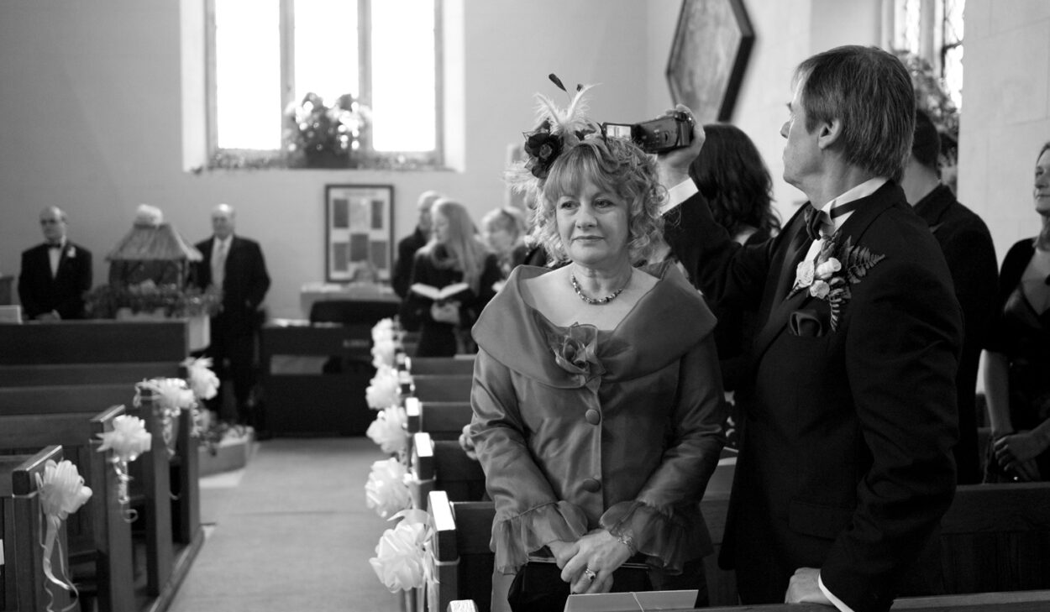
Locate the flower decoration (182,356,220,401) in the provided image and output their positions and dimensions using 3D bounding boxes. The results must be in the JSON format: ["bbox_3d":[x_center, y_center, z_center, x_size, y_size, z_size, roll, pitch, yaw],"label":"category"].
[{"bbox_3d":[-1.562,0.352,5.360,0.145,0.205,0.180,0,3,-8],"label":"flower decoration"}]

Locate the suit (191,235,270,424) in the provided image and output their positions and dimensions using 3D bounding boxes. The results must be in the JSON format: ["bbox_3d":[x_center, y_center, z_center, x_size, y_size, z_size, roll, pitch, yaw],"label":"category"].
[{"bbox_3d":[-2.291,0.179,8.636,0.580,1.452,0.320,0,4,2],"label":"suit"}]

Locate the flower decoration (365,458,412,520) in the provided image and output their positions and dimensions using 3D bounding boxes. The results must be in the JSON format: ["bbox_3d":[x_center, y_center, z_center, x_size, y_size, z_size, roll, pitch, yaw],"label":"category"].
[{"bbox_3d":[-0.421,0.563,3.430,0.150,0.190,0.170,-1,4,-8],"label":"flower decoration"}]

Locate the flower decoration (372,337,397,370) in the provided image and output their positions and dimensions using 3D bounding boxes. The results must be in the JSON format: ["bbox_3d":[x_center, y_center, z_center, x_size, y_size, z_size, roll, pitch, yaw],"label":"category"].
[{"bbox_3d":[-0.783,0.279,6.150,0.135,0.170,0.170,0,3,-8],"label":"flower decoration"}]

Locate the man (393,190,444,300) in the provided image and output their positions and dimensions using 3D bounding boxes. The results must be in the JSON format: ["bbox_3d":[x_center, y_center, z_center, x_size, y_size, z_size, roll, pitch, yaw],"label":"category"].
[{"bbox_3d":[-0.591,0.159,6.984,0.520,1.770,0.360,0,3,-3],"label":"man"}]

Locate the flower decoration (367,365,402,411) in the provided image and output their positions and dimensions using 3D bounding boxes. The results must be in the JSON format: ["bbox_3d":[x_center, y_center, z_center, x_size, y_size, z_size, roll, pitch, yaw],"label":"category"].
[{"bbox_3d":[-0.613,0.358,4.839,0.150,0.200,0.170,-1,4,-8],"label":"flower decoration"}]

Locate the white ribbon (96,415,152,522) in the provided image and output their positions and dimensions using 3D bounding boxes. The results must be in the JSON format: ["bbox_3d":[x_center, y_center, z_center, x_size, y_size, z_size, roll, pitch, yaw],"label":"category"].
[{"bbox_3d":[-1.445,0.584,4.003,0.200,0.380,0.170,-1,4,-8],"label":"white ribbon"}]

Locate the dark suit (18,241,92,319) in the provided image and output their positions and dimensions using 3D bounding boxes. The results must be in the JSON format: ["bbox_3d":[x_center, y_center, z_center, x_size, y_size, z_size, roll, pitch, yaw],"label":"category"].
[{"bbox_3d":[-3.642,-0.150,8.612,0.540,0.760,0.320,-1,4,-11],"label":"dark suit"}]

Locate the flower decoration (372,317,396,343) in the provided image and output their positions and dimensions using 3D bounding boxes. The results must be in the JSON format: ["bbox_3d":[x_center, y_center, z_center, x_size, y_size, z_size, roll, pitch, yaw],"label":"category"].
[{"bbox_3d":[-0.945,0.168,7.400,0.140,0.165,0.170,0,3,-8],"label":"flower decoration"}]

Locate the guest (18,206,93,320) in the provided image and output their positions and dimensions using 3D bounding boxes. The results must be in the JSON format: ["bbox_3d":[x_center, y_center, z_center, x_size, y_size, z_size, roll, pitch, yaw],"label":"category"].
[{"bbox_3d":[-3.640,0.078,8.629,0.540,1.702,0.340,-1,4,-11],"label":"guest"}]

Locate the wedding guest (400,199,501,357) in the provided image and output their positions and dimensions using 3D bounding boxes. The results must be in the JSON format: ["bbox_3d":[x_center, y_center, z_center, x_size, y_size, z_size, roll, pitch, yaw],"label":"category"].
[{"bbox_3d":[-0.405,0.261,5.957,0.520,1.669,0.420,0,3,3],"label":"wedding guest"}]

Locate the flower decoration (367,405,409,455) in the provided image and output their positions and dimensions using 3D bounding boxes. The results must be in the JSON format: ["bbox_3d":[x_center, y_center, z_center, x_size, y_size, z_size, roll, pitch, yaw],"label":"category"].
[{"bbox_3d":[-0.506,0.458,4.095,0.150,0.185,0.170,-1,4,-8],"label":"flower decoration"}]

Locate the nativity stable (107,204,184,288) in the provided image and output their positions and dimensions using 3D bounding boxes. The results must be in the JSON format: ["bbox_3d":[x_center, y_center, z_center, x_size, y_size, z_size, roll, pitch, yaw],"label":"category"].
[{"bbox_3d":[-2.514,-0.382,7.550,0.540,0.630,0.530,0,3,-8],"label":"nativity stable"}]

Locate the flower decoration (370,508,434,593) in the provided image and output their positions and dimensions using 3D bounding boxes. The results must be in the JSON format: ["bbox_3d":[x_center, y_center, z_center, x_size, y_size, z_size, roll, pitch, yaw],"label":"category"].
[{"bbox_3d":[-0.271,0.534,2.430,0.130,0.170,0.165,0,3,-8],"label":"flower decoration"}]

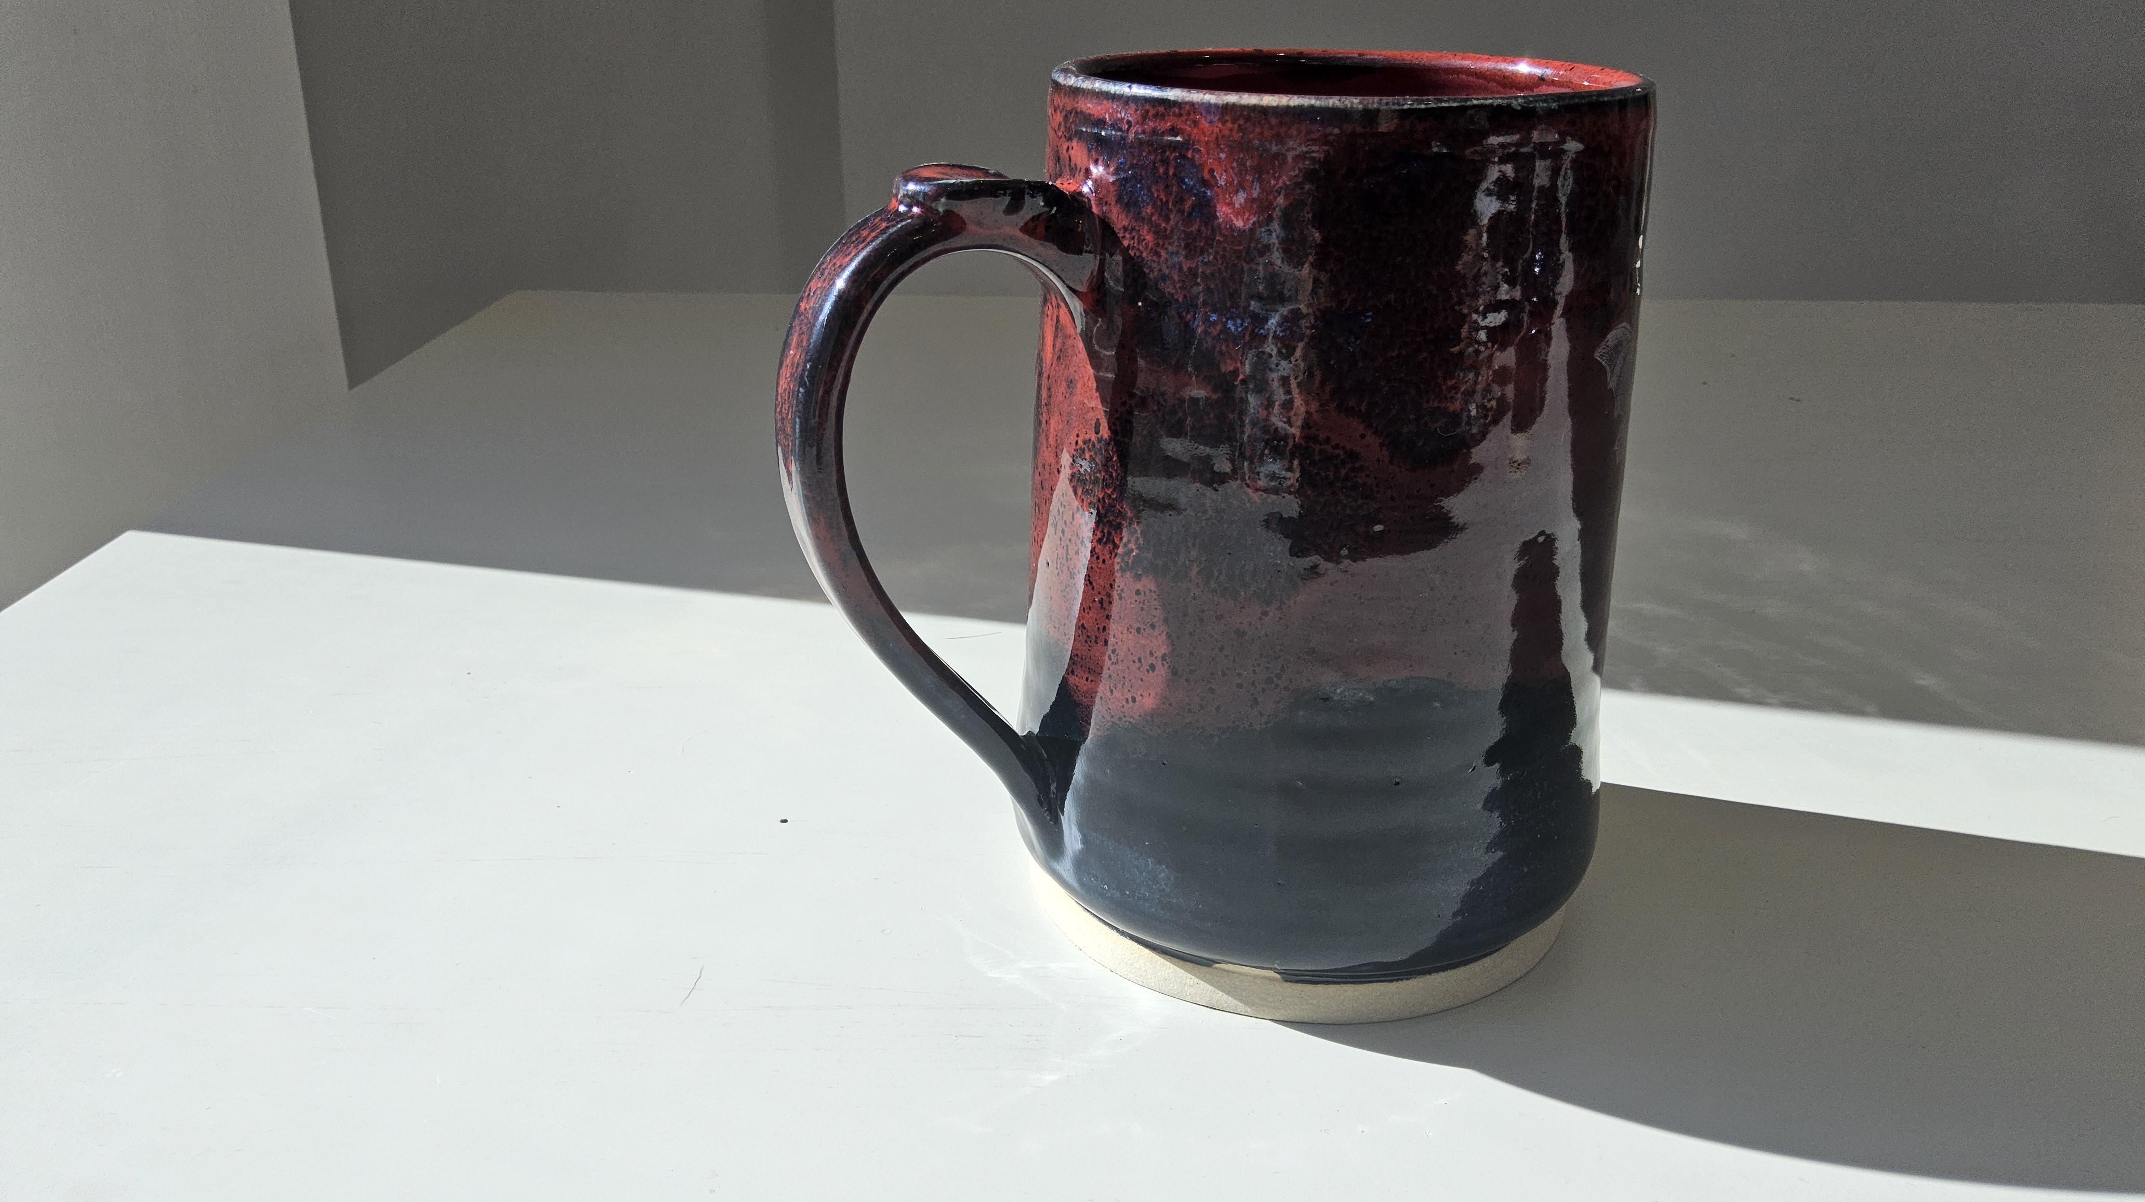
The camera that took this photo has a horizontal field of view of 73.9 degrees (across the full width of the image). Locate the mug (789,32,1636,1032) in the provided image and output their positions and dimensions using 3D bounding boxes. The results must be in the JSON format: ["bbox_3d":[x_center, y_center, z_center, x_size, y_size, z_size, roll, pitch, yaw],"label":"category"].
[{"bbox_3d":[0.020,-0.012,0.207,0.124,0.122,0.089,-7,18,-26],"label":"mug"}]

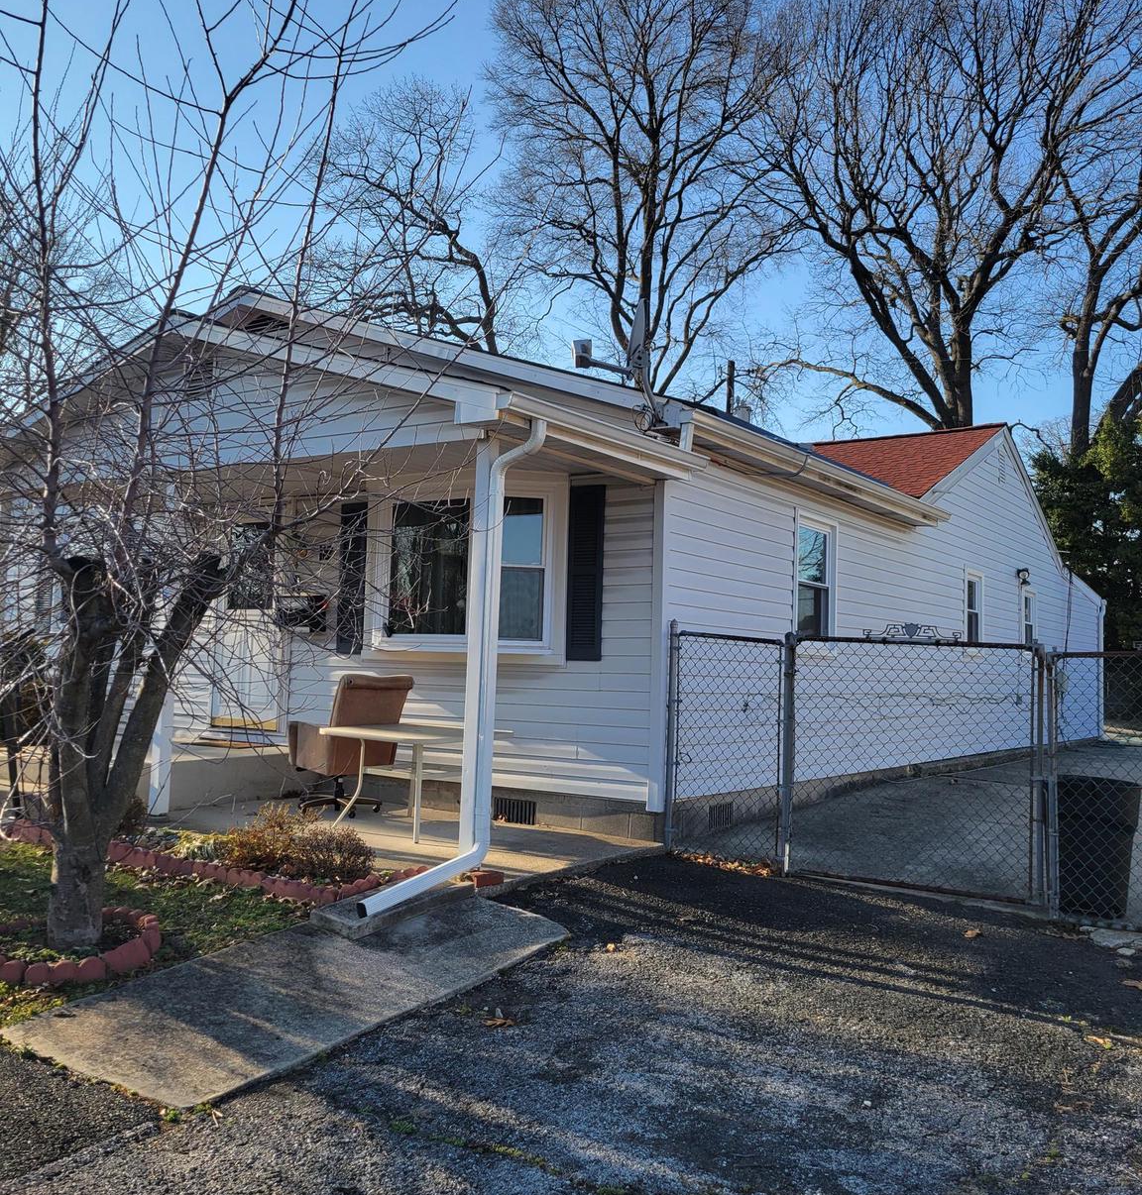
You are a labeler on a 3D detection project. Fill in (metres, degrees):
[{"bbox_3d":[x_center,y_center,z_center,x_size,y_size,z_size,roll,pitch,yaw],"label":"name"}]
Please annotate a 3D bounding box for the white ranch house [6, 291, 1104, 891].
[{"bbox_3d":[0.878,-0.071,15.854,9.600,4.700,17.100,-1,-5,35],"label":"white ranch house"}]

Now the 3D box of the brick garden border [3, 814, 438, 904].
[{"bbox_3d":[-2.189,1.596,7.272,3.120,0.140,1.250,-1,-5,35],"label":"brick garden border"}]

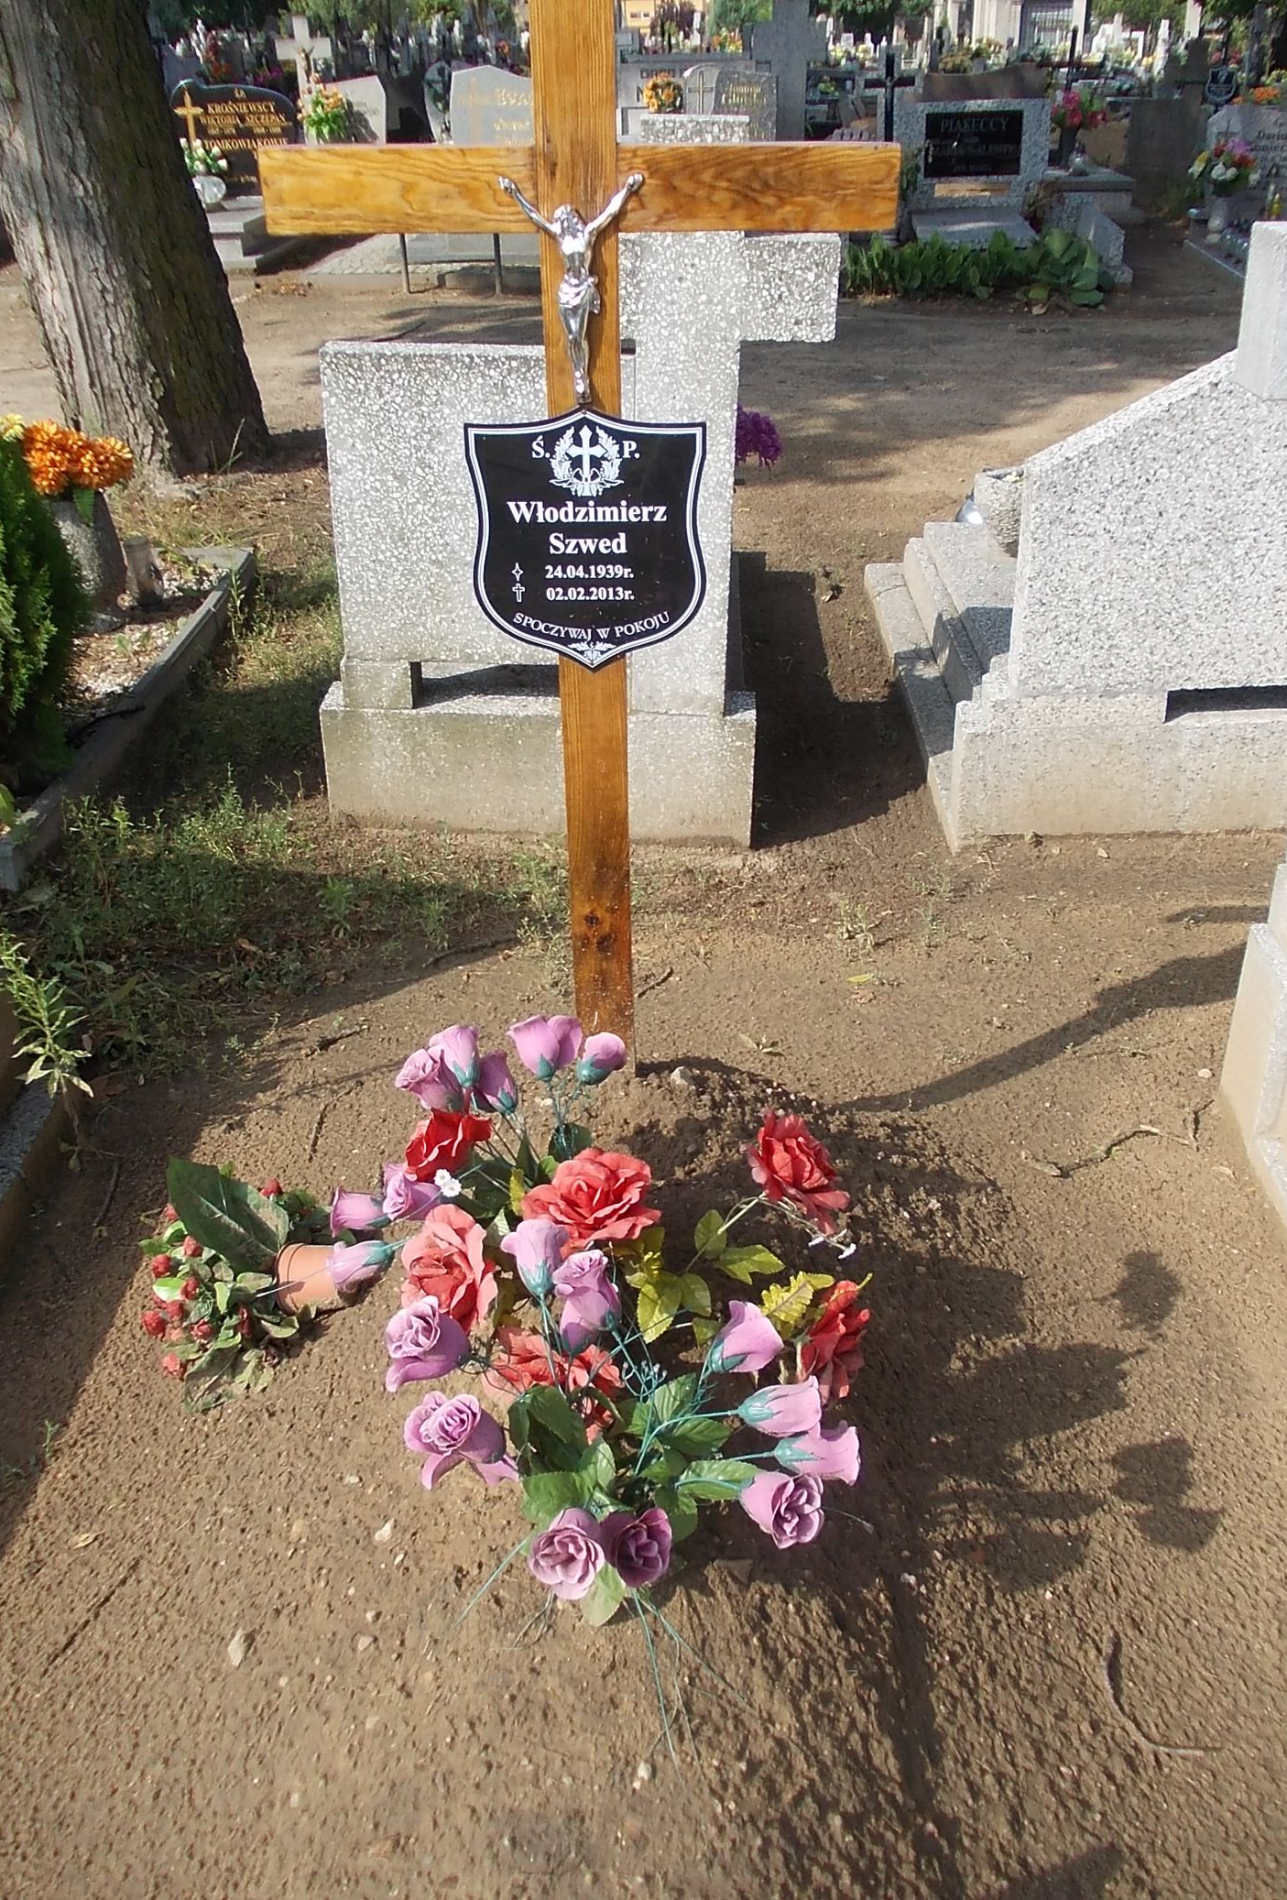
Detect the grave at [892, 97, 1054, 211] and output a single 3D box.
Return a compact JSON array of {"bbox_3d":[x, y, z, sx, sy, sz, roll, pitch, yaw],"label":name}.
[{"bbox_3d":[2.006,-4.862,9.400,0.930,0.630,0.200,-6,32,-9],"label":"grave"}]

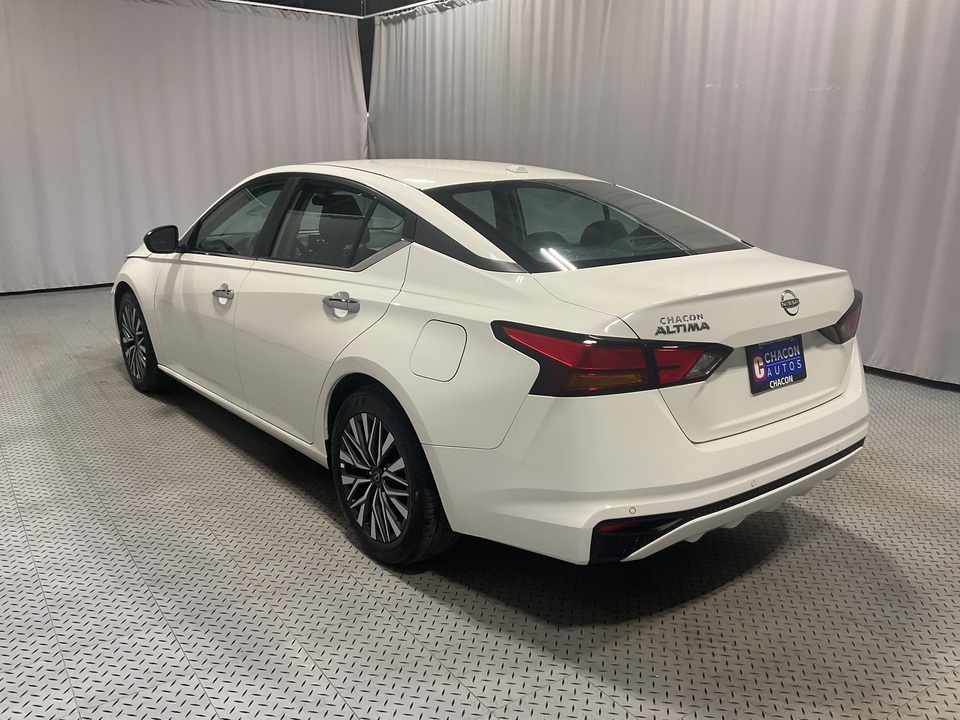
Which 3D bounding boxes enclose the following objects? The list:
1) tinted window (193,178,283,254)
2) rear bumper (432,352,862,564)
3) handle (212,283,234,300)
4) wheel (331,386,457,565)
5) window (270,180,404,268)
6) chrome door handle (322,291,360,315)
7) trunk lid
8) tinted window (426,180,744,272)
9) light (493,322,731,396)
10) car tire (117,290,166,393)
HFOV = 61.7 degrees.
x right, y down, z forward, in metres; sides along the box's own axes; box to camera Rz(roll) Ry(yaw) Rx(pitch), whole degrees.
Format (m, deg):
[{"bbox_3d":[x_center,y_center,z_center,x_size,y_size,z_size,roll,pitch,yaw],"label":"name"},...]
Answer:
[{"bbox_3d":[-1.193,-0.709,3.950,0.070,0.420,0.860,15,1,-41],"label":"tinted window"},{"bbox_3d":[0.772,0.221,2.841,1.820,0.550,0.780,-11,18,-38],"label":"rear bumper"},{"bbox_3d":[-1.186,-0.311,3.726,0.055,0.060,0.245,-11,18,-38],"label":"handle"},{"bbox_3d":[-0.318,0.414,2.990,0.230,0.660,0.660,-11,18,-38],"label":"wheel"},{"bbox_3d":[-0.574,-0.552,3.232,0.070,0.400,1.030,15,1,-41],"label":"window"},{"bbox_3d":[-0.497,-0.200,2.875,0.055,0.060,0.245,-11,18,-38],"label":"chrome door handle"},{"bbox_3d":[0.816,-0.082,2.714,1.340,0.480,0.610,-11,18,-38],"label":"trunk lid"},{"bbox_3d":[0.426,-0.557,3.096,1.230,0.130,0.750,-11,36,-38],"label":"tinted window"},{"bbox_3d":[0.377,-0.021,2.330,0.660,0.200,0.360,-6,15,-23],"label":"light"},{"bbox_3d":[-2.092,-0.131,5.118,0.230,0.660,0.660,-11,18,-38],"label":"car tire"}]

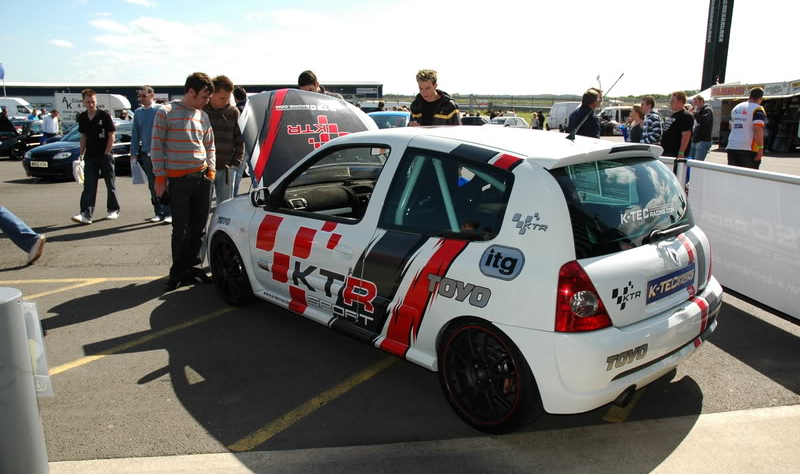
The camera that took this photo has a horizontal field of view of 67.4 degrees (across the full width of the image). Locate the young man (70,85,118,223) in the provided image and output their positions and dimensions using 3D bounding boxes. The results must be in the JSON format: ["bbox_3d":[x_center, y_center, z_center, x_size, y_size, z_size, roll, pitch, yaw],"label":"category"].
[{"bbox_3d":[-4.114,-1.075,8.073,0.600,1.770,0.450,1,12,6],"label":"young man"}]

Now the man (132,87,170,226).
[{"bbox_3d":[-3.346,-1.077,8.072,0.560,1.780,0.420,4,12,17],"label":"man"}]

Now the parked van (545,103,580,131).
[{"bbox_3d":[13.037,-8.911,44.788,4.800,2.120,1.920,-8,14,-36],"label":"parked van"}]

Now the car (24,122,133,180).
[{"bbox_3d":[-6.483,-2.046,13.762,1.680,1.380,3.950,5,13,24],"label":"car"}]

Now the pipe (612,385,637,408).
[{"bbox_3d":[0.996,0.716,2.753,0.090,0.085,0.130,-10,16,-42],"label":"pipe"}]

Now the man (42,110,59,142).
[{"bbox_3d":[-11.561,-3.397,19.831,0.520,1.690,0.380,-3,12,-17],"label":"man"}]

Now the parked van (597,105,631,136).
[{"bbox_3d":[15.632,-8.140,42.308,4.500,1.920,1.880,-8,14,-36],"label":"parked van"}]

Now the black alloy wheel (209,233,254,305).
[{"bbox_3d":[-1.267,0.242,4.655,0.205,0.585,0.585,-10,16,-42],"label":"black alloy wheel"}]

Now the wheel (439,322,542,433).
[{"bbox_3d":[0.441,0.619,2.838,0.205,0.585,0.585,-10,16,-42],"label":"wheel"}]

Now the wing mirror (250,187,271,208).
[{"bbox_3d":[-0.903,-0.257,3.830,0.190,0.135,0.110,-10,16,-42],"label":"wing mirror"}]

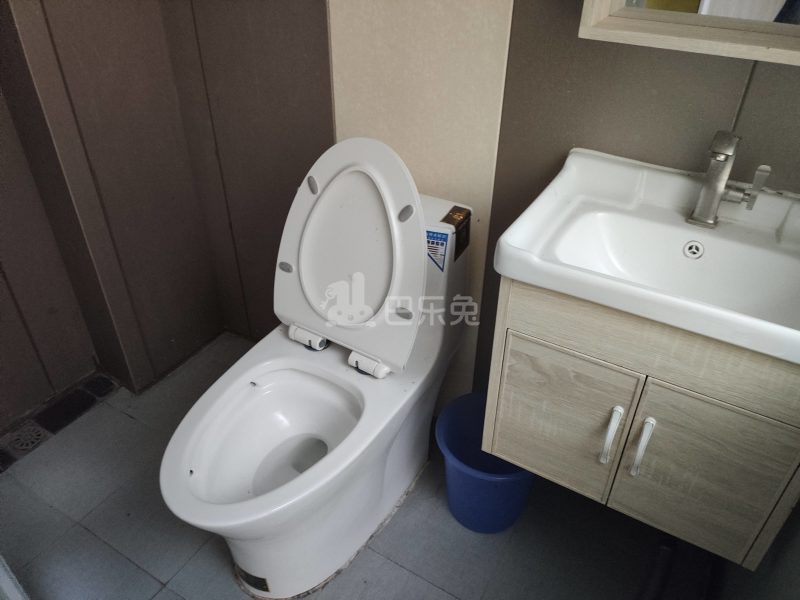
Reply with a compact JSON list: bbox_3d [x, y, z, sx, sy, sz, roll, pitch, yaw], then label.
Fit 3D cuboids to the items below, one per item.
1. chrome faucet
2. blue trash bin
[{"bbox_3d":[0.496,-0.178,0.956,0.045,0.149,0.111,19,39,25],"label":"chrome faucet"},{"bbox_3d":[0.212,0.398,1.431,0.266,0.238,0.266,0,35,0],"label":"blue trash bin"}]

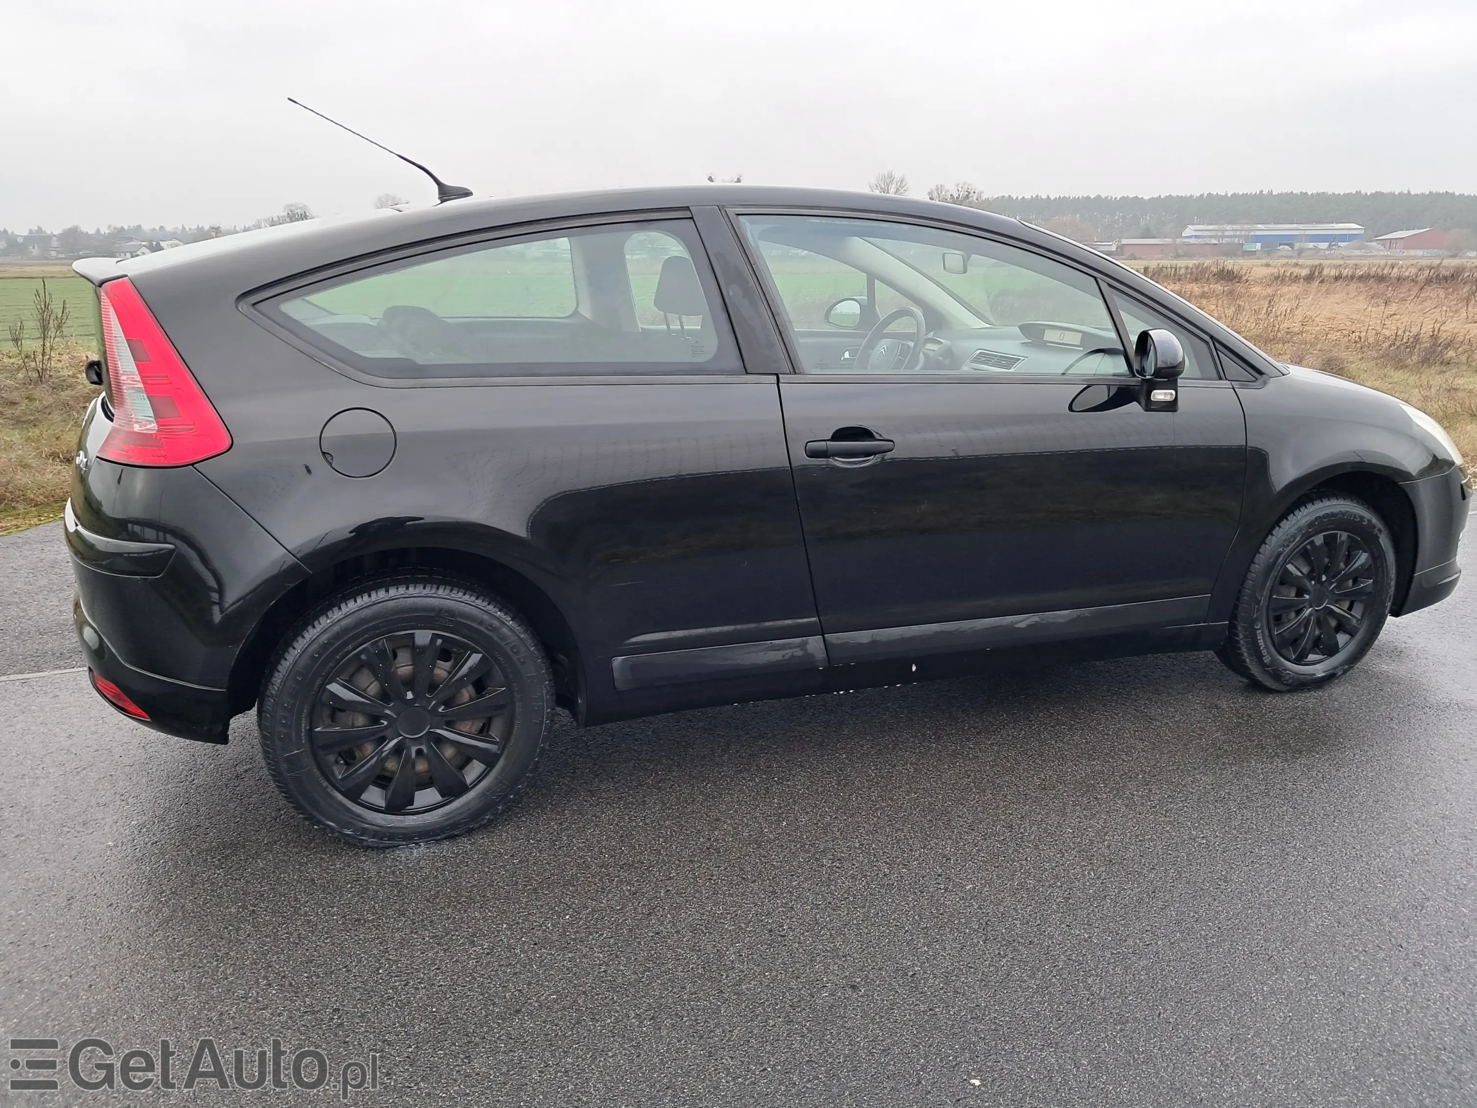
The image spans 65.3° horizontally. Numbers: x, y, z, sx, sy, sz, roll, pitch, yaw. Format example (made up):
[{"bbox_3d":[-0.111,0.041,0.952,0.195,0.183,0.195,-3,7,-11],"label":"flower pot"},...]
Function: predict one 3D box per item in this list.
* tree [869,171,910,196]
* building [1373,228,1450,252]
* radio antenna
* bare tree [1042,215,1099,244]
[{"bbox_3d":[30.188,-67.143,228.281,9.500,16.800,9.500,2,15,7],"label":"tree"},{"bbox_3d":[182.137,-83.154,309.155,14.500,7.200,20.000,2,15,8],"label":"building"},{"bbox_3d":[-0.917,-1.042,2.981,0.445,0.245,0.045,-6,16,-20],"label":"radio antenna"},{"bbox_3d":[88.963,-85.235,309.063,15.000,11.000,15.000,4,15,15],"label":"bare tree"}]

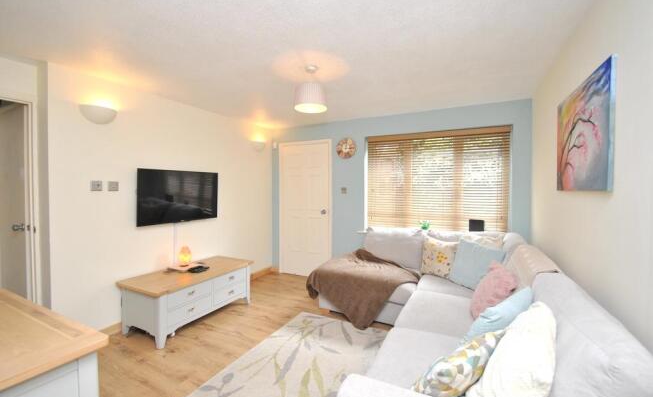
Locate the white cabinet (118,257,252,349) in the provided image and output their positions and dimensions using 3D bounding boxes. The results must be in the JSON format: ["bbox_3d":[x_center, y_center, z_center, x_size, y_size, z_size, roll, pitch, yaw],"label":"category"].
[{"bbox_3d":[-1.339,0.976,2.772,0.560,0.474,1.110,1,2,27],"label":"white cabinet"}]

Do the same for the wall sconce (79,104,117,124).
[{"bbox_3d":[-1.932,-0.714,2.351,0.125,0.140,0.268,1,2,28],"label":"wall sconce"}]

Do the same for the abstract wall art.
[{"bbox_3d":[1.407,-0.332,1.511,0.030,0.580,0.795,1,2,28],"label":"abstract wall art"}]

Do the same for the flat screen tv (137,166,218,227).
[{"bbox_3d":[-1.611,-0.021,3.034,0.060,0.565,0.950,1,2,28],"label":"flat screen tv"}]

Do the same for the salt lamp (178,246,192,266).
[{"bbox_3d":[-1.503,0.621,2.900,0.142,0.205,0.142,1,2,28],"label":"salt lamp"}]

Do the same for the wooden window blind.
[{"bbox_3d":[1.267,-0.206,3.343,1.650,1.220,0.140,1,2,28],"label":"wooden window blind"}]

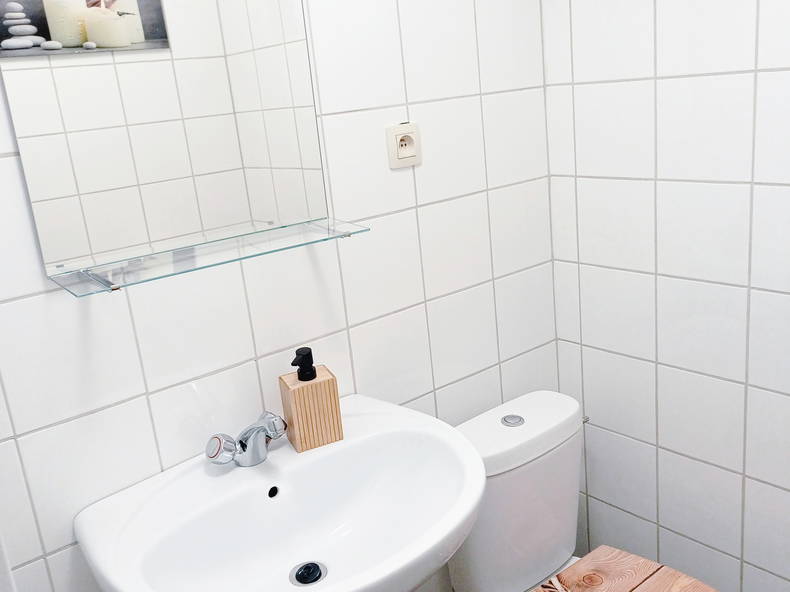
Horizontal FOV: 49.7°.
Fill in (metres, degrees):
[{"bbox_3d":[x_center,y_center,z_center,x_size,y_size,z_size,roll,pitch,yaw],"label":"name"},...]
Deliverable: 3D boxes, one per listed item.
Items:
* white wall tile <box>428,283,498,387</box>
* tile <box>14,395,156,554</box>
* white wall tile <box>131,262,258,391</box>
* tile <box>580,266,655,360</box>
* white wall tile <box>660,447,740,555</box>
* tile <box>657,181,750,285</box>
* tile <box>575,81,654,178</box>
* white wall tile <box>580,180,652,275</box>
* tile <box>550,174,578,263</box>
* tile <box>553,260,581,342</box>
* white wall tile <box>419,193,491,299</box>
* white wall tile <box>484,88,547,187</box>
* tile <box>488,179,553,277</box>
[{"bbox_3d":[0.146,0.083,1.847,0.199,0.196,0.010,-18,19,-37],"label":"white wall tile"},{"bbox_3d":[-0.474,0.279,1.359,0.199,0.196,0.010,-18,19,-37],"label":"tile"},{"bbox_3d":[-0.335,0.038,1.415,0.201,0.195,0.010,-18,20,-37],"label":"white wall tile"},{"bbox_3d":[0.498,0.035,1.895,0.010,0.196,0.196,-18,19,-37],"label":"tile"},{"bbox_3d":[0.662,0.444,1.847,0.010,0.195,0.199,-18,20,-37],"label":"white wall tile"},{"bbox_3d":[0.610,-0.127,1.693,0.010,0.196,0.196,-18,19,-37],"label":"tile"},{"bbox_3d":[0.461,-0.348,1.793,0.008,0.197,0.200,-18,20,-38],"label":"tile"},{"bbox_3d":[0.479,-0.156,1.843,0.010,0.196,0.196,-18,19,-37],"label":"white wall tile"},{"bbox_3d":[0.389,-0.176,1.947,0.010,0.196,0.074,-18,19,-37],"label":"tile"},{"bbox_3d":[0.408,0.015,1.999,0.010,0.196,0.074,-18,19,-37],"label":"tile"},{"bbox_3d":[0.127,-0.108,1.786,0.201,0.195,0.010,-18,20,-37],"label":"white wall tile"},{"bbox_3d":[0.263,-0.348,1.864,0.197,0.196,0.010,-18,19,-37],"label":"white wall tile"},{"bbox_3d":[0.281,-0.157,1.916,0.197,0.196,0.010,-18,19,-37],"label":"tile"}]

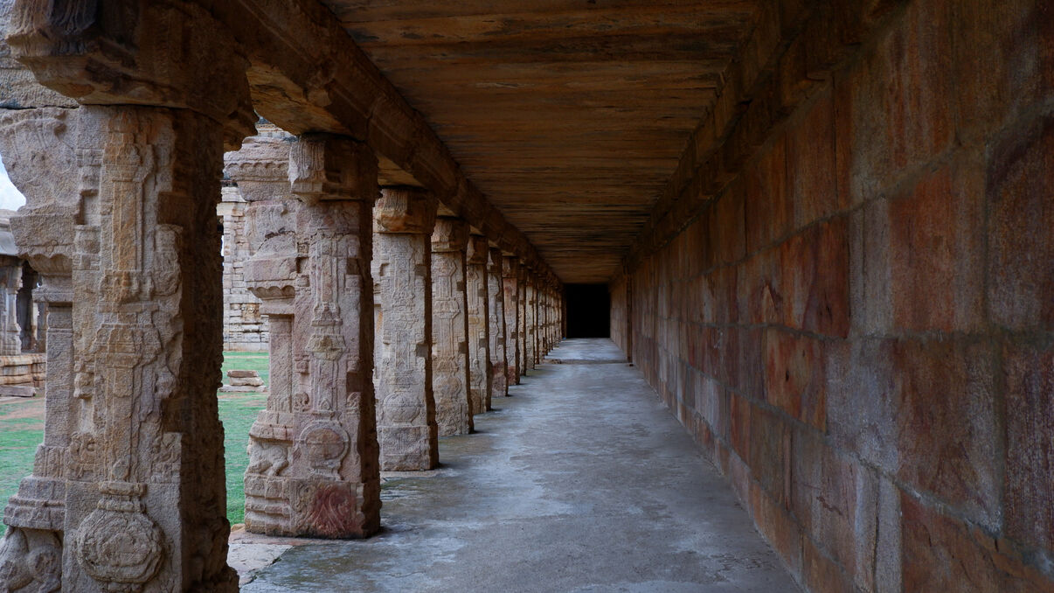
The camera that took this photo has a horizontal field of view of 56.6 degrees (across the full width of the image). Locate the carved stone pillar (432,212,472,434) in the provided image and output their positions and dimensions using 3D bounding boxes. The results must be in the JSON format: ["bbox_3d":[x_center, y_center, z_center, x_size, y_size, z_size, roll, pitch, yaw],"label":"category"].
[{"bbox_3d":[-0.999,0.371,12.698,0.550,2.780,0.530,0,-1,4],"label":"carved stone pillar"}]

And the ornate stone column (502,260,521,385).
[{"bbox_3d":[-0.473,0.512,20.860,0.600,2.720,0.550,0,-1,4],"label":"ornate stone column"}]

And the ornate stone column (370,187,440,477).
[{"bbox_3d":[-1.202,0.329,9.763,0.600,2.720,0.550,0,-1,4],"label":"ornate stone column"}]

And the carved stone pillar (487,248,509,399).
[{"bbox_3d":[-0.655,0.467,18.086,0.600,2.720,0.550,0,-1,4],"label":"carved stone pillar"}]

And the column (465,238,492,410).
[{"bbox_3d":[-0.837,0.421,15.312,0.600,2.720,0.550,0,-1,4],"label":"column"}]

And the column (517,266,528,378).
[{"bbox_3d":[-0.291,0.558,23.635,0.600,2.720,0.550,0,-1,4],"label":"column"}]

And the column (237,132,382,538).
[{"bbox_3d":[-1.519,0.283,6.997,0.870,2.720,0.550,0,-1,4],"label":"column"}]

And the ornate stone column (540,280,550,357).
[{"bbox_3d":[0.438,0.742,34.732,0.600,2.720,0.550,0,-1,4],"label":"ornate stone column"}]

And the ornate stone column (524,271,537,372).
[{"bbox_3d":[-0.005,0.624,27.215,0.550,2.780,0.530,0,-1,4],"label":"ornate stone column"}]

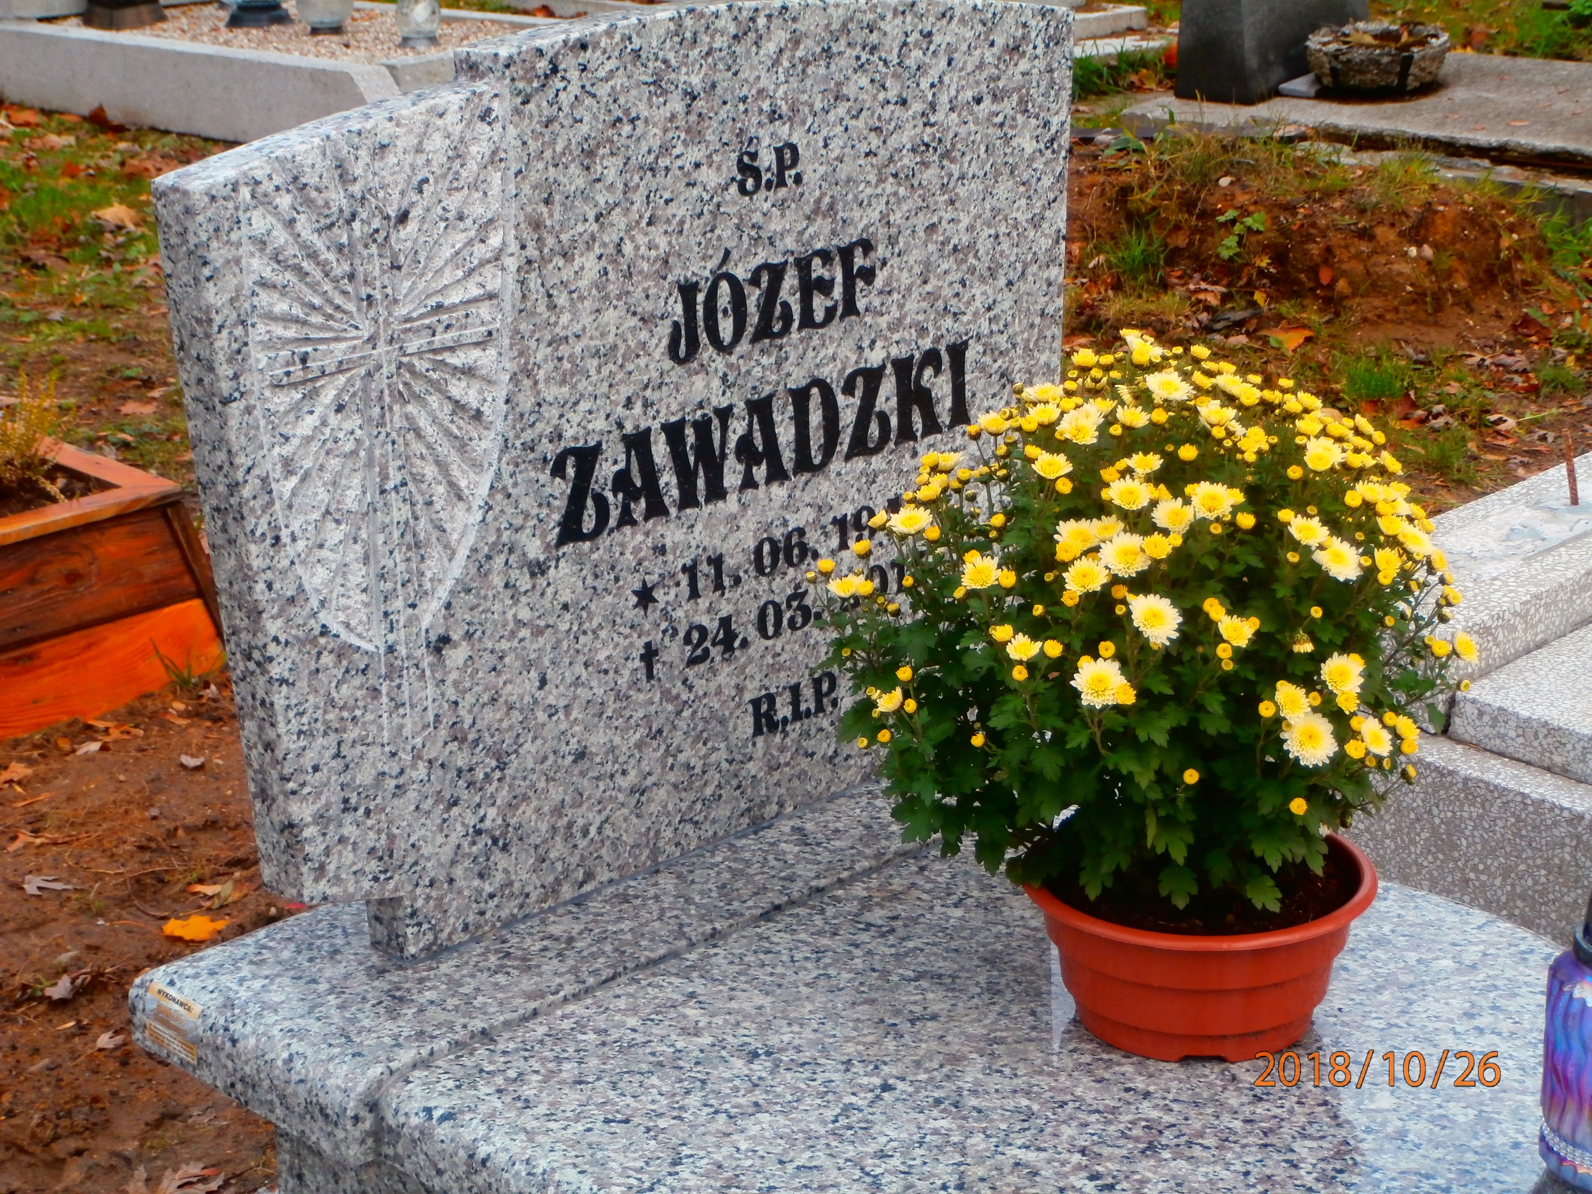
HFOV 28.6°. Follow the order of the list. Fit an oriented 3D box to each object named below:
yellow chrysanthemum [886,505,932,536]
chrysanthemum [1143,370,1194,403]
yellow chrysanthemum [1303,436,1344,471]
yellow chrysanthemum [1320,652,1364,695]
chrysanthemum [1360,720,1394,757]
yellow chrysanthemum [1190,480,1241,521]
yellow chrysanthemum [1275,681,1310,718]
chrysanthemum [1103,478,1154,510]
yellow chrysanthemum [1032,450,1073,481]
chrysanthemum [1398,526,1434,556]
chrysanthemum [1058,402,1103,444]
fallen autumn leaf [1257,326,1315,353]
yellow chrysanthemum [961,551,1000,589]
[{"bbox_3d":[0.076,-0.051,2.096,0.031,0.014,0.031,-12,30,2],"label":"yellow chrysanthemum"},{"bbox_3d":[0.251,-0.142,2.109,0.034,0.017,0.034,1,28,-1],"label":"chrysanthemum"},{"bbox_3d":[0.351,-0.096,2.080,0.026,0.015,0.026,-7,44,-14],"label":"yellow chrysanthemum"},{"bbox_3d":[0.355,0.050,2.031,0.029,0.029,0.015,-10,-14,-24],"label":"yellow chrysanthemum"},{"bbox_3d":[0.384,0.093,2.065,0.016,0.028,0.028,-29,0,39],"label":"chrysanthemum"},{"bbox_3d":[0.276,-0.064,2.062,0.031,0.018,0.031,3,54,0],"label":"yellow chrysanthemum"},{"bbox_3d":[0.321,0.066,2.021,0.025,0.014,0.025,2,57,11],"label":"yellow chrysanthemum"},{"bbox_3d":[0.220,-0.068,2.068,0.030,0.017,0.030,-3,47,0],"label":"chrysanthemum"},{"bbox_3d":[0.168,-0.086,2.044,0.027,0.012,0.027,-4,37,5],"label":"yellow chrysanthemum"},{"bbox_3d":[0.407,-0.037,2.053,0.029,0.029,0.013,-28,-8,-45],"label":"chrysanthemum"},{"bbox_3d":[0.191,-0.116,2.092,0.030,0.018,0.030,7,46,23],"label":"chrysanthemum"},{"bbox_3d":[0.790,-0.415,5.041,0.088,0.030,0.077,3,21,9],"label":"fallen autumn leaf"},{"bbox_3d":[0.123,-0.017,2.086,0.027,0.016,0.027,-4,48,0],"label":"yellow chrysanthemum"}]

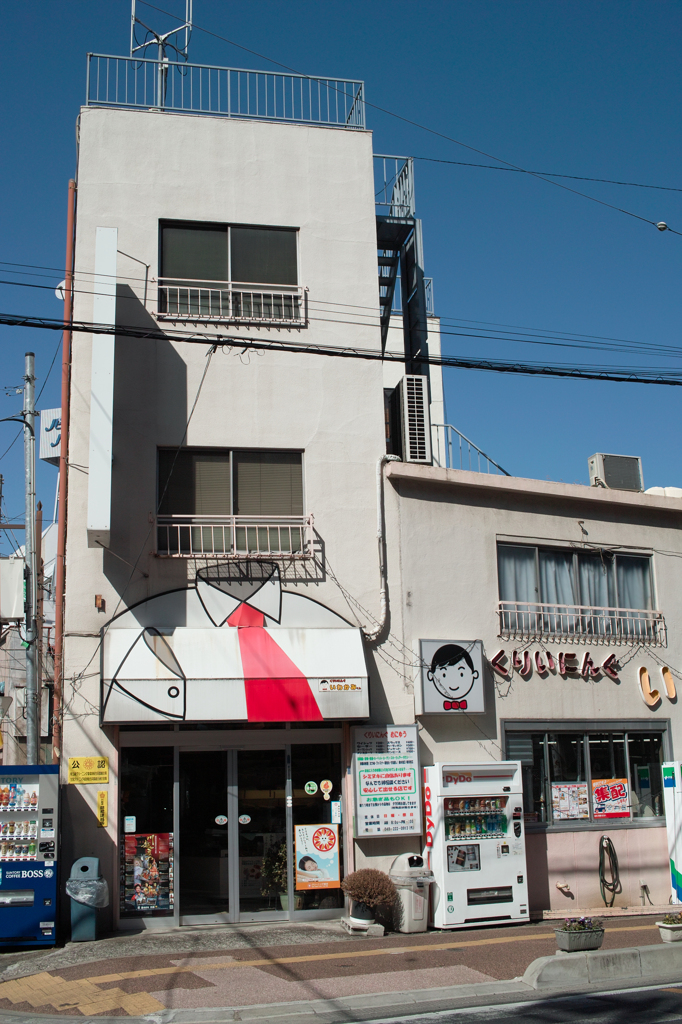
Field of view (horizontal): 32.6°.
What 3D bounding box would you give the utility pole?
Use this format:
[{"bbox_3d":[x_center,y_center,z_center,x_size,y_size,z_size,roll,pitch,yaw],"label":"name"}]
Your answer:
[{"bbox_3d":[-4.002,1.429,15.082,0.140,7.410,0.140,-4,-13,-1],"label":"utility pole"}]

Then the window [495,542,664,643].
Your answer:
[{"bbox_3d":[3.259,1.080,15.848,2.770,1.270,0.150,6,-15,-29],"label":"window"}]

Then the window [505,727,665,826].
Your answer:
[{"bbox_3d":[3.241,3.448,15.204,2.748,1.307,0.120,6,-15,-29],"label":"window"}]

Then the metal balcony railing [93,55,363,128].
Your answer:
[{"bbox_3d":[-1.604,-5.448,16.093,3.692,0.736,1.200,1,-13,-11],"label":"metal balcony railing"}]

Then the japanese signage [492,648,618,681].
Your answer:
[{"bbox_3d":[2.825,1.980,15.235,2.113,0.300,0.100,6,-15,-29],"label":"japanese signage"}]

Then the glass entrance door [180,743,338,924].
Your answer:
[{"bbox_3d":[-0.927,3.699,13.507,1.906,1.985,0.100,1,-13,-10],"label":"glass entrance door"}]

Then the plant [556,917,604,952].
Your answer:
[{"bbox_3d":[2.318,4.084,11.325,0.423,0.298,0.244,4,-14,-23],"label":"plant"}]

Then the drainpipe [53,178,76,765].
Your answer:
[{"bbox_3d":[-3.329,0.199,13.961,0.090,9.172,0.090,1,-13,-10],"label":"drainpipe"}]

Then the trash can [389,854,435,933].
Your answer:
[{"bbox_3d":[0.785,4.222,12.968,0.360,0.825,0.360,5,-14,-26],"label":"trash can"}]

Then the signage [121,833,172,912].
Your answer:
[{"bbox_3d":[-2.179,4.054,13.120,0.586,0.830,0.020,1,-13,-11],"label":"signage"}]

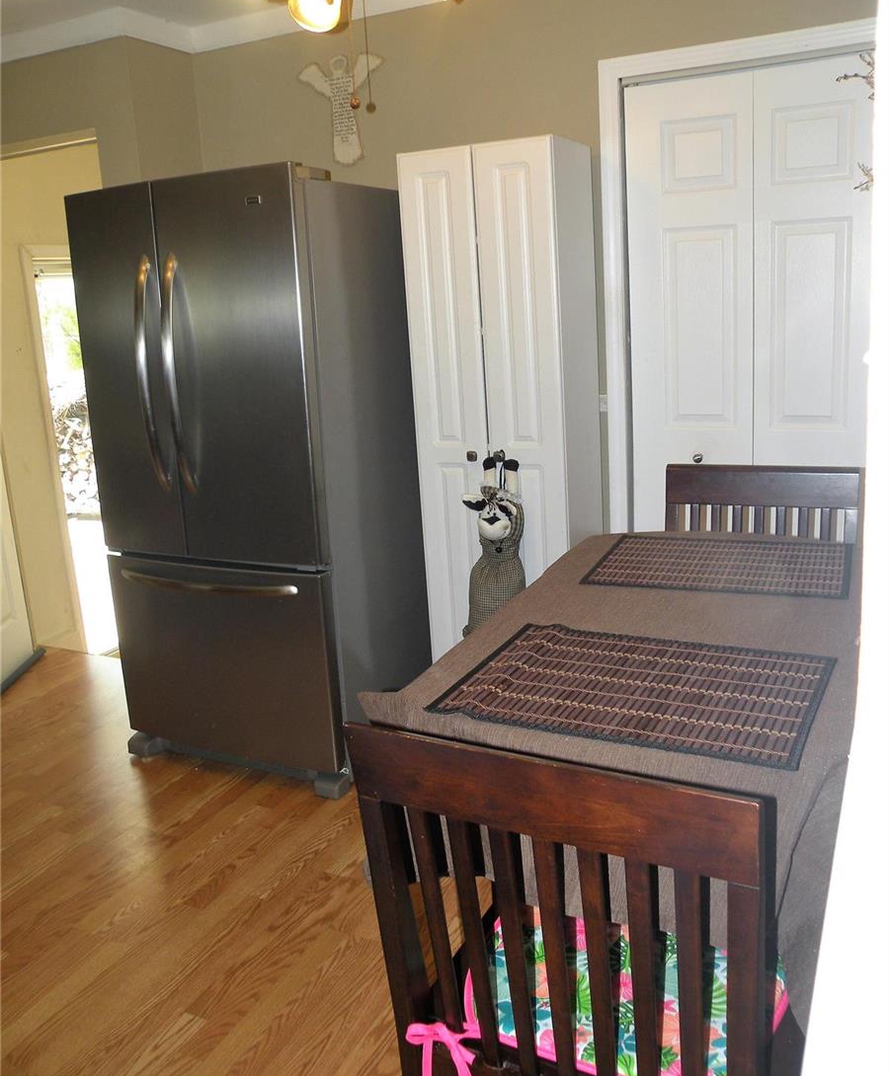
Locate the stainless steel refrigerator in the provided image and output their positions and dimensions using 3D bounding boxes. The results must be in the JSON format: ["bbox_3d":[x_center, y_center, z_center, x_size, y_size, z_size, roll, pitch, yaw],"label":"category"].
[{"bbox_3d":[-0.542,-0.206,3.052,0.830,1.770,0.850,4,16,26],"label":"stainless steel refrigerator"}]

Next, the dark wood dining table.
[{"bbox_3d":[0.414,0.553,1.617,0.590,0.915,0.970,4,16,26],"label":"dark wood dining table"}]

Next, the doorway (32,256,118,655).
[{"bbox_3d":[-1.528,-0.468,4.622,0.120,1.900,0.850,4,16,26],"label":"doorway"}]

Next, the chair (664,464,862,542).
[{"bbox_3d":[0.663,0.373,2.087,0.430,1.000,0.500,4,16,26],"label":"chair"}]

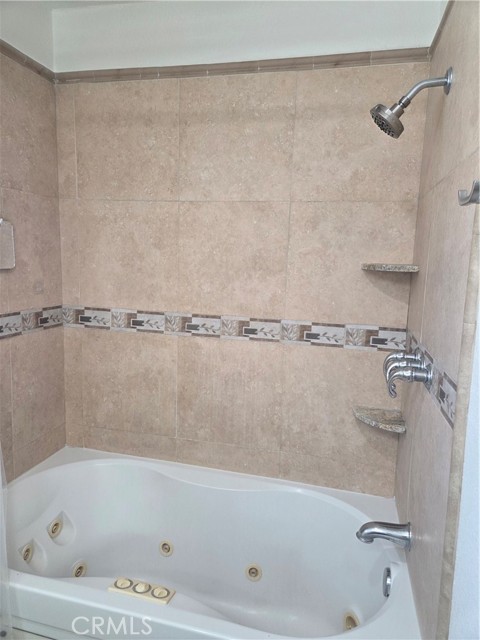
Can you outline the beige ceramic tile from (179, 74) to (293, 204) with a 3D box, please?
[{"bbox_3d":[-0.016,-0.702,1.648,0.457,0.460,0.012,4,9,13],"label":"beige ceramic tile"}]

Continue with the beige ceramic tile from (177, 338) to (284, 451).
[{"bbox_3d":[-0.049,0.310,1.805,0.457,0.457,0.012,4,9,13],"label":"beige ceramic tile"}]

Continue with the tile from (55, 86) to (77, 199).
[{"bbox_3d":[-0.725,-0.736,1.790,0.087,0.456,0.012,4,8,13],"label":"tile"}]

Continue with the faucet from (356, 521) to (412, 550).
[{"bbox_3d":[0.452,0.672,1.346,0.160,0.082,0.062,4,9,13],"label":"faucet"}]

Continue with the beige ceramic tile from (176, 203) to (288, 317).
[{"bbox_3d":[-0.031,-0.237,1.693,0.451,0.463,0.012,4,8,13],"label":"beige ceramic tile"}]

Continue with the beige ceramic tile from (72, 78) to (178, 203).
[{"bbox_3d":[-0.460,-0.720,1.730,0.458,0.456,0.012,4,8,13],"label":"beige ceramic tile"}]

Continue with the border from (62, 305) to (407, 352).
[{"bbox_3d":[-0.084,0.036,1.773,1.467,0.091,0.012,4,9,13],"label":"border"}]

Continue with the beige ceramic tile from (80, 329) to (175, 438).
[{"bbox_3d":[-0.489,0.277,1.870,0.458,0.452,0.012,4,8,13],"label":"beige ceramic tile"}]

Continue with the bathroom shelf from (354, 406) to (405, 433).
[{"bbox_3d":[0.508,0.368,1.568,0.178,0.028,0.143,4,8,13],"label":"bathroom shelf"}]

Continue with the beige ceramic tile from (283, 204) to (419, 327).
[{"bbox_3d":[0.416,-0.208,1.620,0.457,0.460,0.012,4,9,13],"label":"beige ceramic tile"}]

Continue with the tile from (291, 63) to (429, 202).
[{"bbox_3d":[0.421,-0.666,1.529,0.451,0.456,0.012,4,8,13],"label":"tile"}]

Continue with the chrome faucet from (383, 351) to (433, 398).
[{"bbox_3d":[0.486,0.154,1.252,0.107,0.109,0.262,4,8,13],"label":"chrome faucet"}]

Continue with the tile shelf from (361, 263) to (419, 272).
[{"bbox_3d":[0.533,-0.186,1.514,0.185,0.024,0.150,4,9,13],"label":"tile shelf"}]

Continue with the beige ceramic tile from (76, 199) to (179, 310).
[{"bbox_3d":[-0.473,-0.265,1.794,0.458,0.463,0.012,4,8,13],"label":"beige ceramic tile"}]

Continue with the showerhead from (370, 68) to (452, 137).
[{"bbox_3d":[0.475,-0.605,1.194,0.210,0.182,0.100,4,9,13],"label":"showerhead"}]

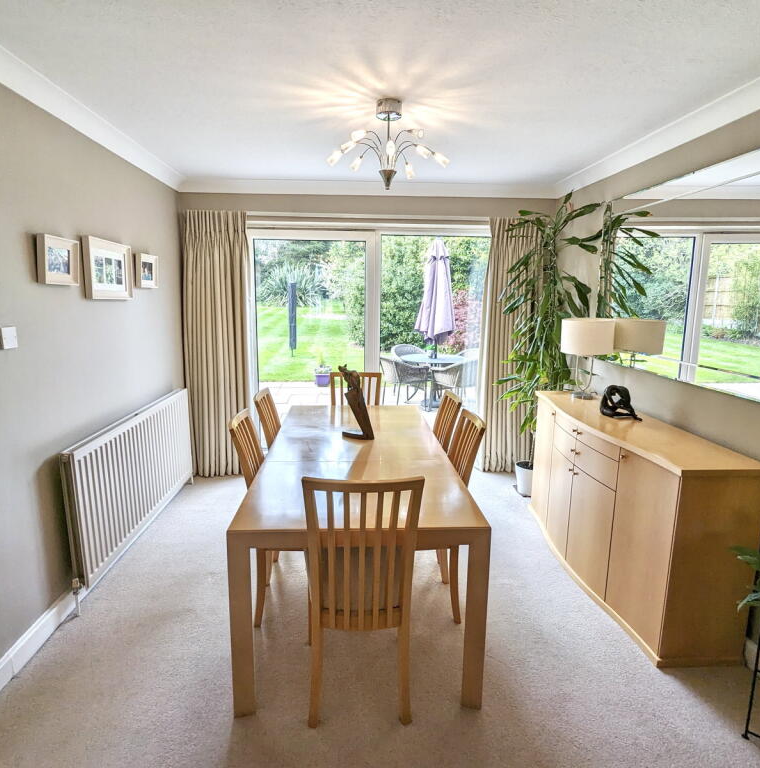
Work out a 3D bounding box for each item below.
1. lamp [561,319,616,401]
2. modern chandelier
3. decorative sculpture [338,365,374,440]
[{"bbox_3d":[1.393,-0.164,3.204,0.340,0.540,0.340,0,10,-4],"label":"lamp"},{"bbox_3d":[0.042,-1.138,2.272,0.585,0.398,0.577,0,10,-4],"label":"modern chandelier"},{"bbox_3d":[-0.135,0.100,2.720,0.200,0.429,0.109,0,10,-4],"label":"decorative sculpture"}]

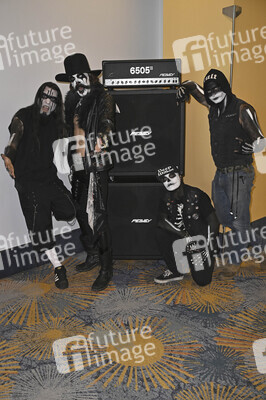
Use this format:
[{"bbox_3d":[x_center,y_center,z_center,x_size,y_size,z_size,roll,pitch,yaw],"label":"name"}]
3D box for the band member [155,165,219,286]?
[{"bbox_3d":[0.504,0.168,3.392,0.550,1.000,0.600,5,17,21],"label":"band member"}]

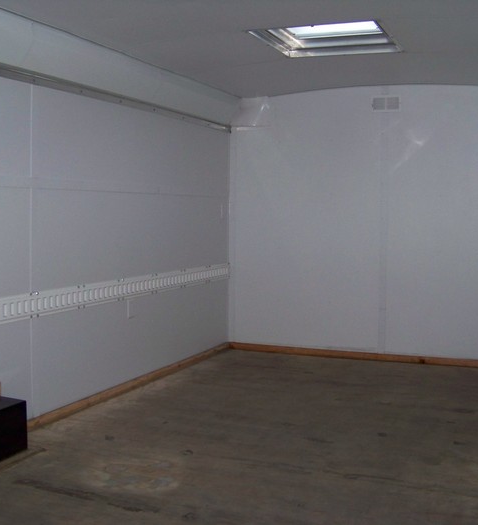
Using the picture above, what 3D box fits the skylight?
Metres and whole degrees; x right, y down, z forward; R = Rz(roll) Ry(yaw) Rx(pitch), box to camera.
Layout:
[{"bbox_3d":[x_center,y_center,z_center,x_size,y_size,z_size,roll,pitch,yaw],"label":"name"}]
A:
[{"bbox_3d":[0.500,-1.266,3.987,0.700,0.110,0.720,2,4,23],"label":"skylight"}]

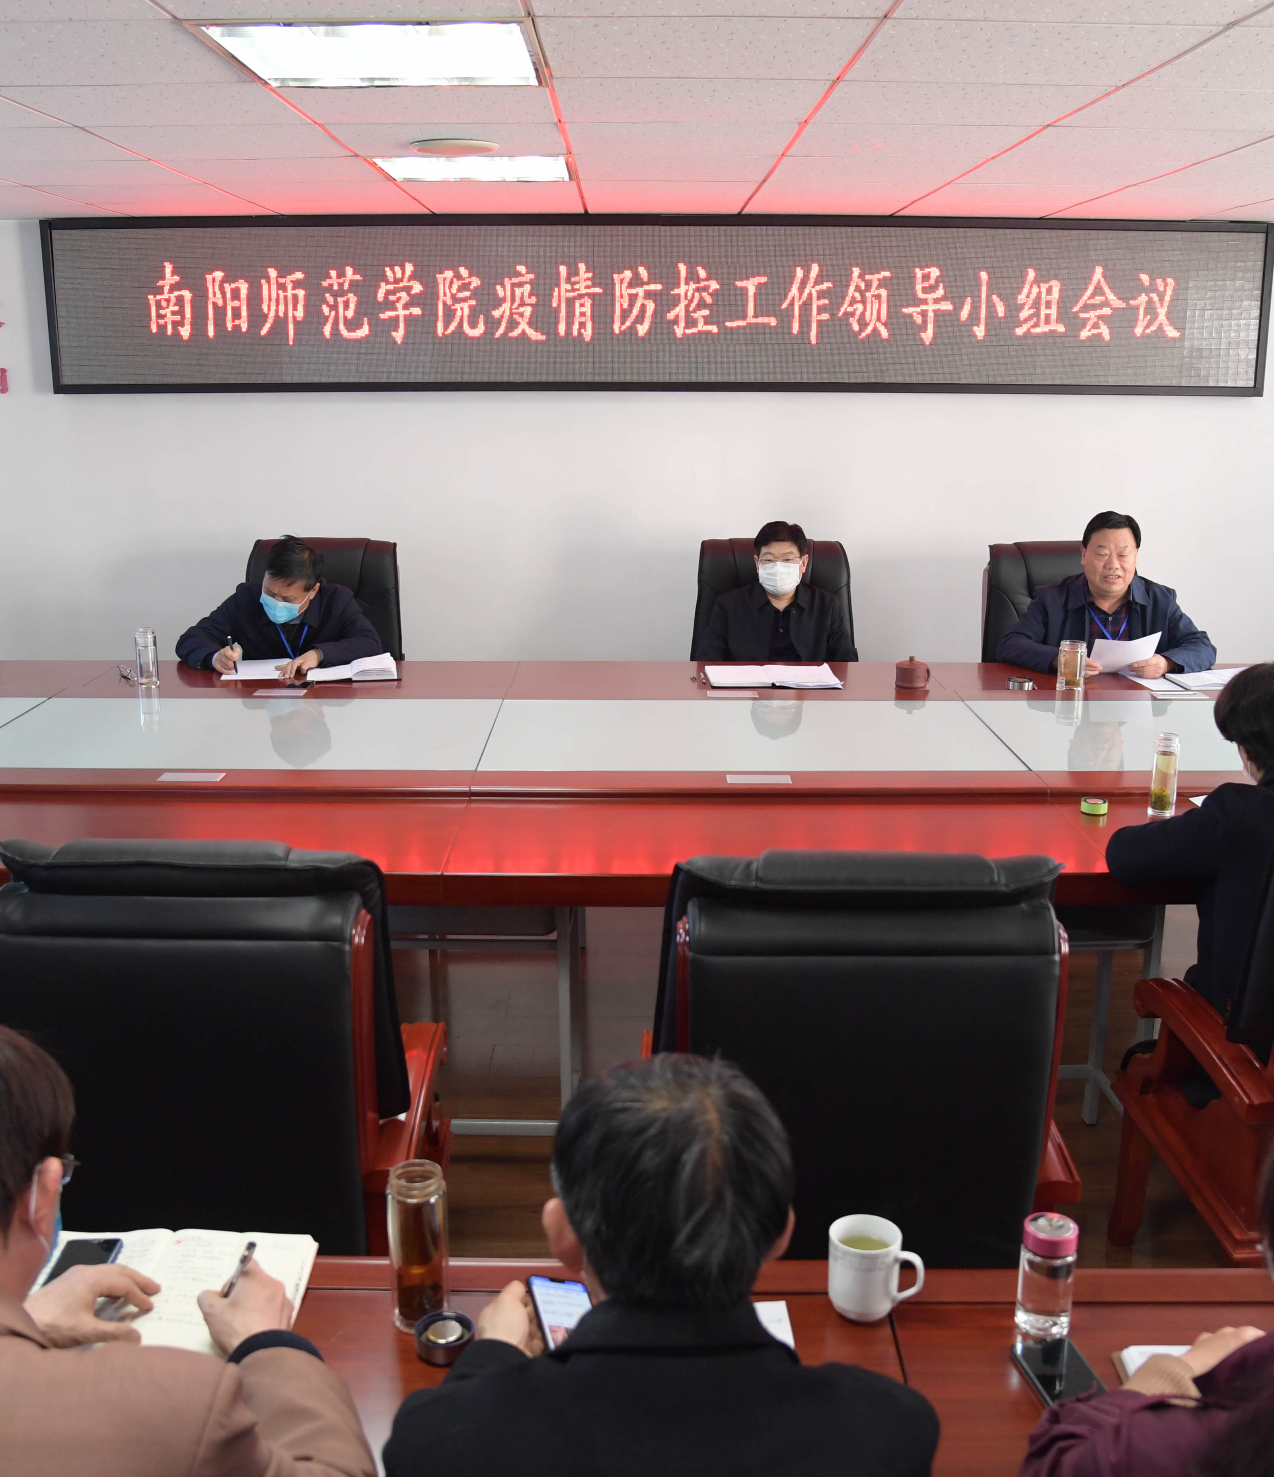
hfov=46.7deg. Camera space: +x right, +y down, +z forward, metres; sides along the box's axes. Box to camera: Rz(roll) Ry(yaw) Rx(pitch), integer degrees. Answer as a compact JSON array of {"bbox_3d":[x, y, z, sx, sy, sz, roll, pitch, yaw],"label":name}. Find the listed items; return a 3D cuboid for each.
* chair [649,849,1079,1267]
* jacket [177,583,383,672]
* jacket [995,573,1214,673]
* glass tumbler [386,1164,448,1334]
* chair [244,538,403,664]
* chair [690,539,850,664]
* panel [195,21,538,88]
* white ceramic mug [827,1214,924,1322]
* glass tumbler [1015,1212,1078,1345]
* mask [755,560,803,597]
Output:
[{"bbox_3d":[0.287,0.607,2.304,0.610,1.100,0.700,0,14,0],"label":"chair"},{"bbox_3d":[-1.169,-0.231,4.892,0.660,0.570,0.500,0,14,0],"label":"jacket"},{"bbox_3d":[1.534,-0.244,4.908,0.680,0.600,0.500,2,14,6],"label":"jacket"},{"bbox_3d":[-0.229,0.528,1.536,0.059,0.172,0.059,0,14,0],"label":"glass tumbler"},{"bbox_3d":[-1.085,-0.096,5.030,0.610,1.100,0.700,0,14,0],"label":"chair"},{"bbox_3d":[0.491,-0.135,5.510,0.610,1.140,0.690,0,14,0],"label":"chair"},{"bbox_3d":[-0.479,-1.313,2.759,0.600,0.055,0.600,0,14,0],"label":"panel"},{"bbox_3d":[0.276,0.610,1.691,0.109,0.100,0.083,4,15,14],"label":"white ceramic mug"},{"bbox_3d":[0.461,0.600,1.663,0.062,0.134,0.062,0,14,0],"label":"glass tumbler"},{"bbox_3d":[0.502,-0.569,5.220,0.150,0.125,0.090,2,18,8],"label":"mask"}]

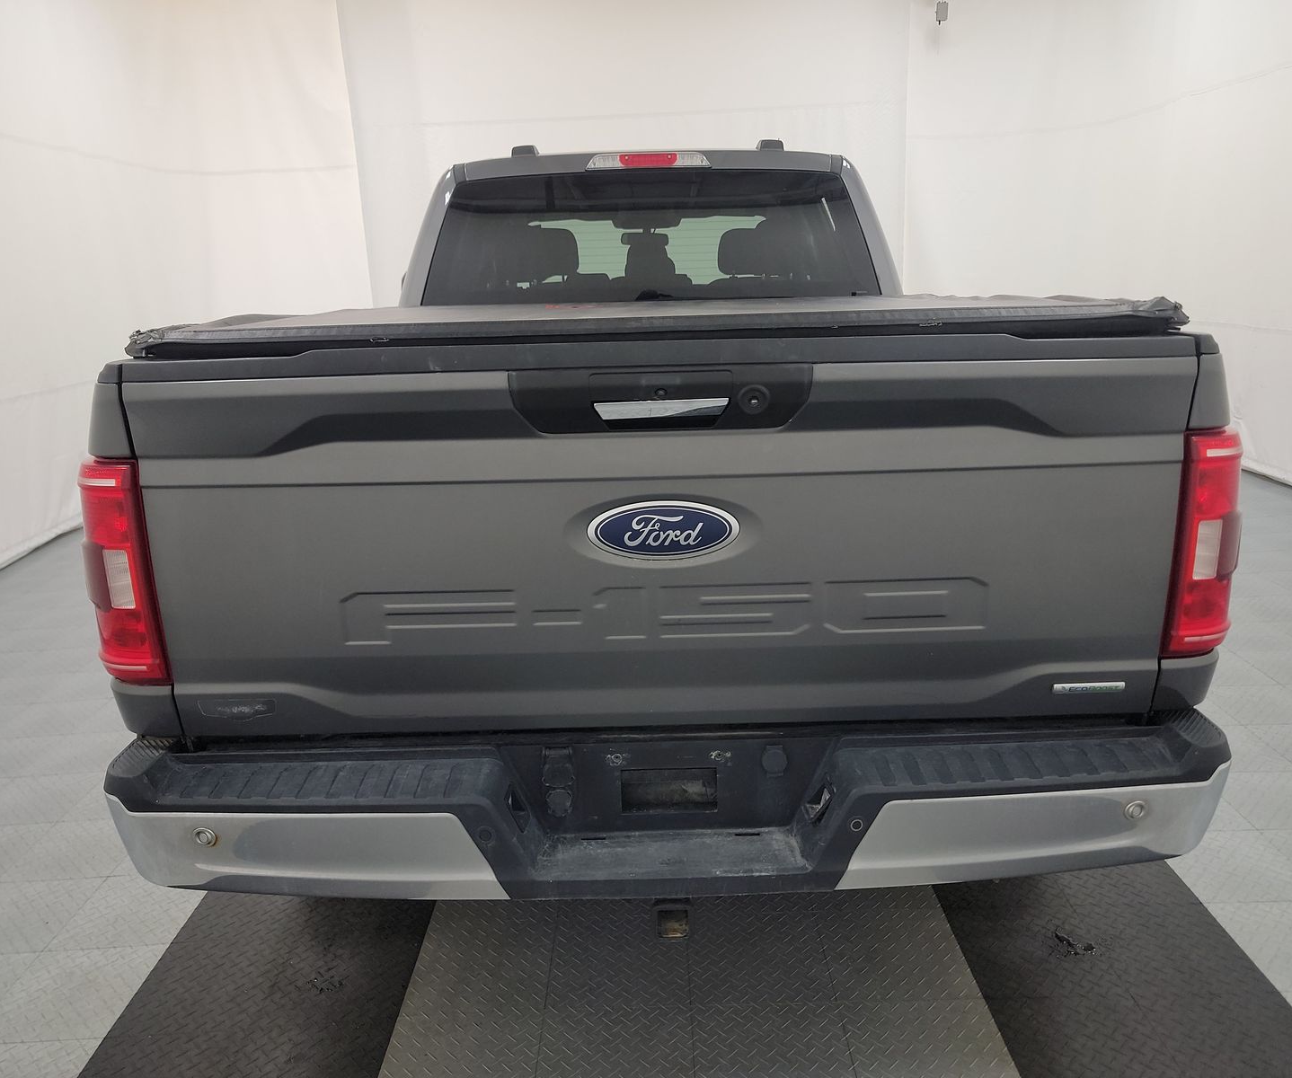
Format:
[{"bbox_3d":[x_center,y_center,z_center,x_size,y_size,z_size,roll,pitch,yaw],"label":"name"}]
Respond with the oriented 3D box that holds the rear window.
[{"bbox_3d":[0.013,-1.015,3.352,1.530,0.470,0.100,-2,-1,0],"label":"rear window"}]

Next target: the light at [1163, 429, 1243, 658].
[{"bbox_3d":[0.937,-0.001,1.709,0.145,0.400,0.160,-2,15,0],"label":"light"}]

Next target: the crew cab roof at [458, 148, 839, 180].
[{"bbox_3d":[0.005,-1.497,4.178,1.360,0.130,1.720,-2,15,0],"label":"crew cab roof"}]

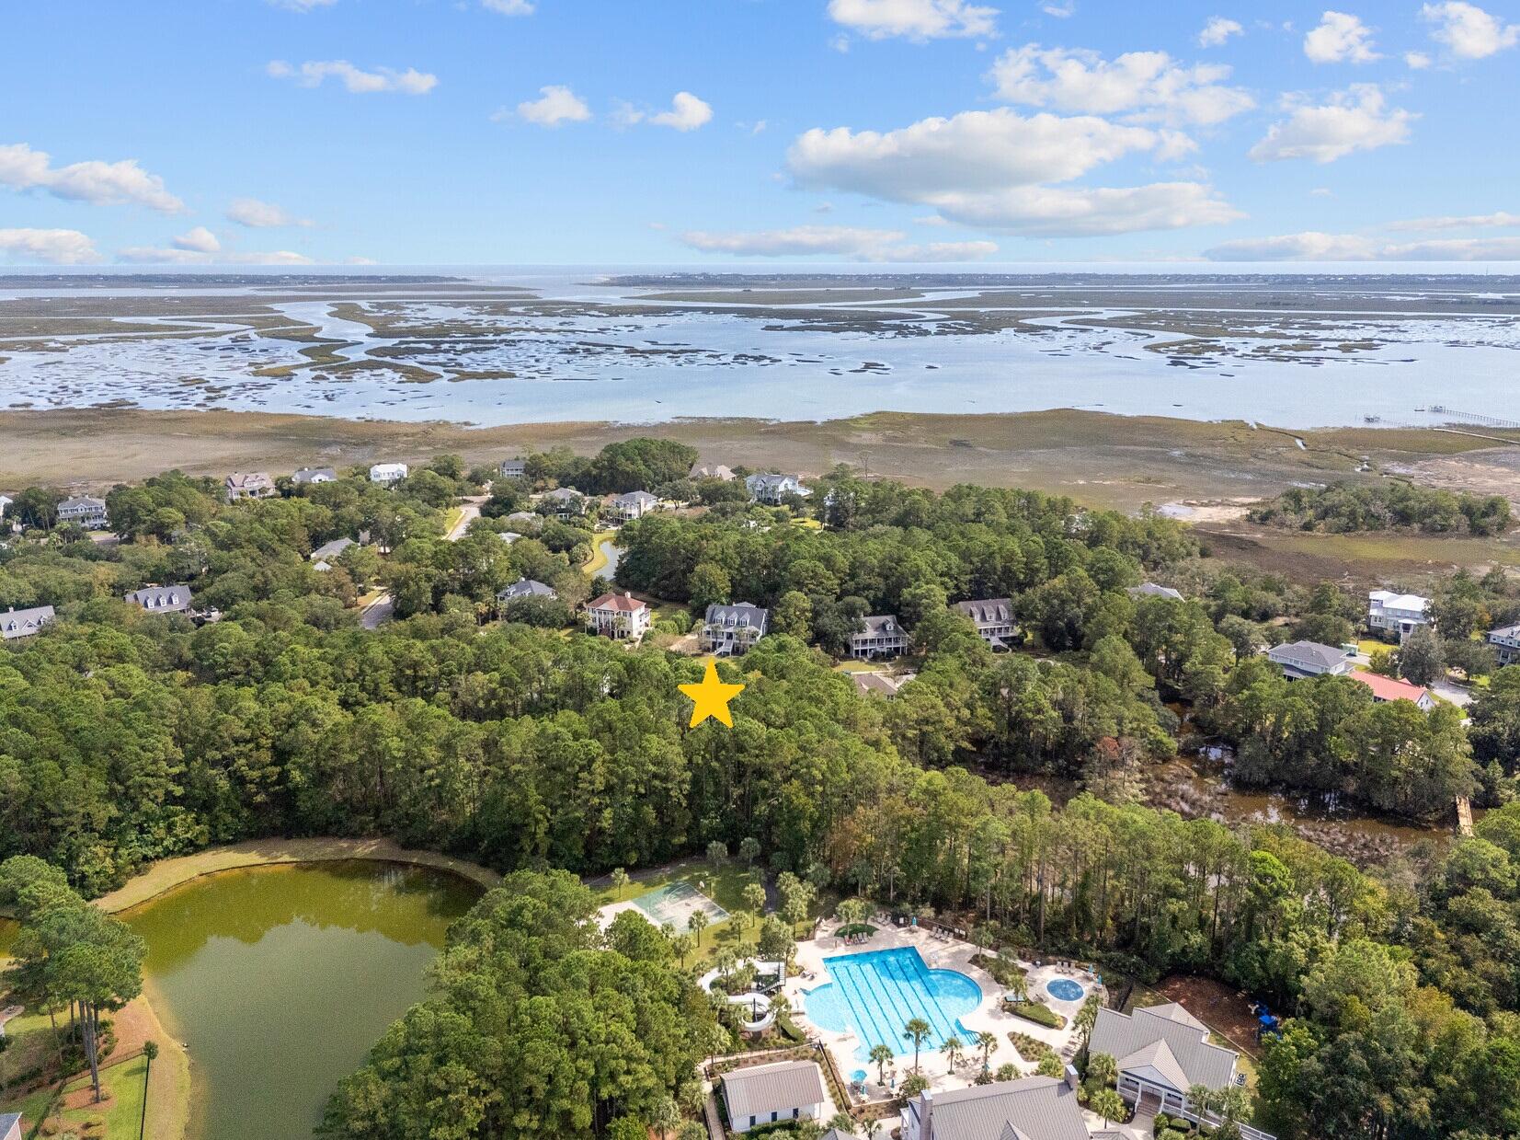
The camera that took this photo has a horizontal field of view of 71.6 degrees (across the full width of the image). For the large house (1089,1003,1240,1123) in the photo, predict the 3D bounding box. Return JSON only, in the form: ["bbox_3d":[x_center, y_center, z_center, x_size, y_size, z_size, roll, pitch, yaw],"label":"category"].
[{"bbox_3d":[54.507,65.134,142.068,17.700,8.700,15.000,9,19,29],"label":"large house"}]

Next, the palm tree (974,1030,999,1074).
[{"bbox_3d":[31.153,65.807,144.208,3.200,6.200,3.200,0,16,0],"label":"palm tree"}]

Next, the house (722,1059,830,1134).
[{"bbox_3d":[1.540,68.153,138.370,12.100,5.000,7.500,-4,17,-12],"label":"house"}]

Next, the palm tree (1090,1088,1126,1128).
[{"bbox_3d":[44.020,68.380,133.290,4.290,5.560,4.290,0,16,0],"label":"palm tree"}]

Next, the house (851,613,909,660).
[{"bbox_3d":[33.000,17.470,297.530,15.200,10.500,12.500,-2,17,-8],"label":"house"}]

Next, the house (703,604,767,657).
[{"bbox_3d":[-6.928,16.327,301.433,17.200,12.200,16.200,3,17,10],"label":"house"}]

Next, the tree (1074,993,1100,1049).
[{"bbox_3d":[44.650,63.390,143.910,3.550,9.140,3.550,0,16,0],"label":"tree"}]

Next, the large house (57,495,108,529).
[{"bbox_3d":[-279.849,-23.370,435.905,16.200,12.300,14.000,-9,19,-28],"label":"large house"}]

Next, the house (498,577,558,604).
[{"bbox_3d":[-73.300,8.380,331.396,14.300,10.500,12.500,5,17,18],"label":"house"}]

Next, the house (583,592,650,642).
[{"bbox_3d":[-41.883,12.788,315.204,15.000,11.200,13.600,6,17,20],"label":"house"}]

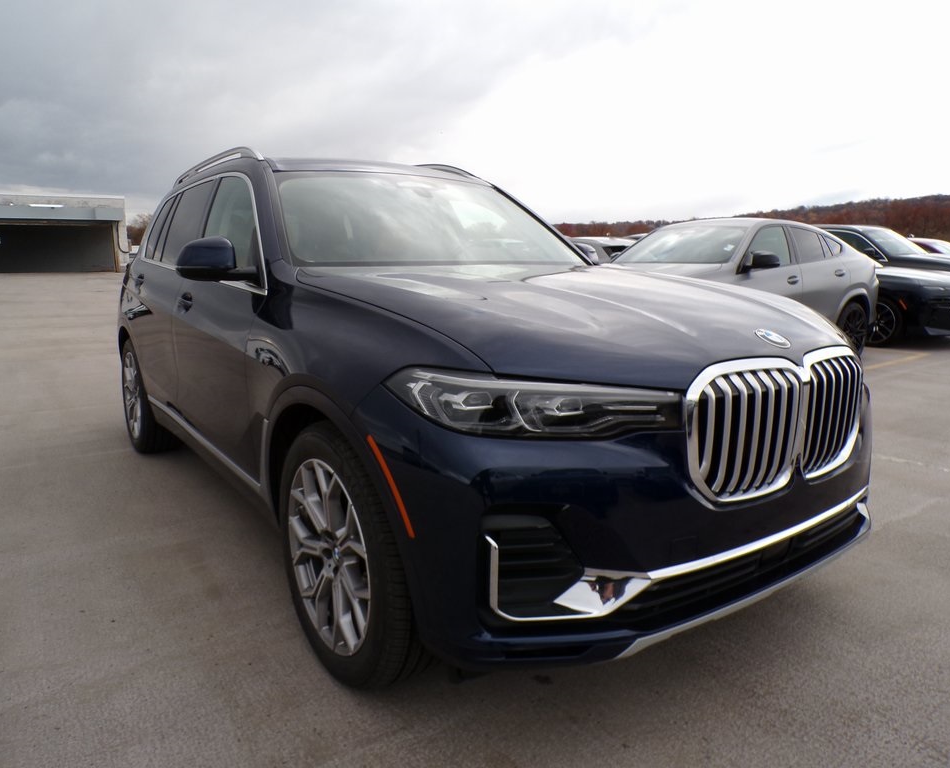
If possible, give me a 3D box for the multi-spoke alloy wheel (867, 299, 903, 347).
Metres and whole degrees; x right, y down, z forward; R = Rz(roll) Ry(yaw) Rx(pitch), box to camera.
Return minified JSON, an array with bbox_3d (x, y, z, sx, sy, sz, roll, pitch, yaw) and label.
[{"bbox_3d":[5.766,-0.875,10.152,0.260,0.740,0.740,-7,12,-34],"label":"multi-spoke alloy wheel"}]

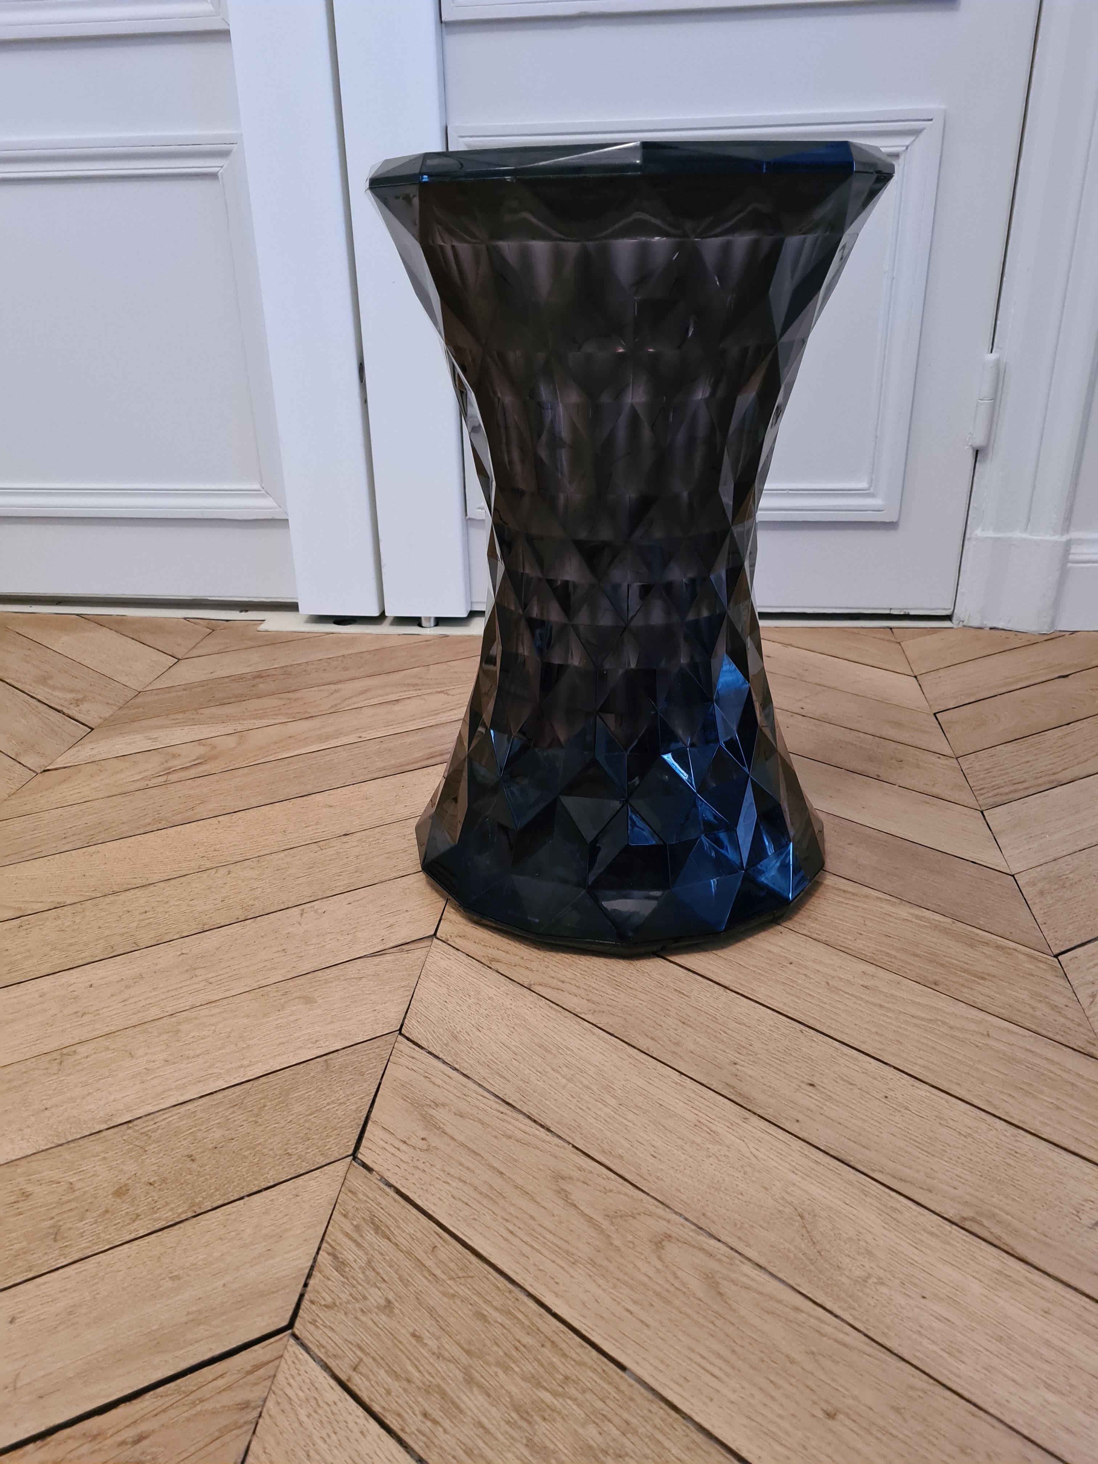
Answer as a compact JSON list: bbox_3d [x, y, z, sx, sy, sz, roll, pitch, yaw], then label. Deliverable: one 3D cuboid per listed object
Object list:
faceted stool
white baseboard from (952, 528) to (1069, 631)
[{"bbox_3d":[0.048,-0.125,0.722,0.300,0.450,0.300,-1,25,0],"label":"faceted stool"},{"bbox_3d":[0.496,-0.160,1.186,0.102,0.103,0.032,1,25,4],"label":"white baseboard"}]

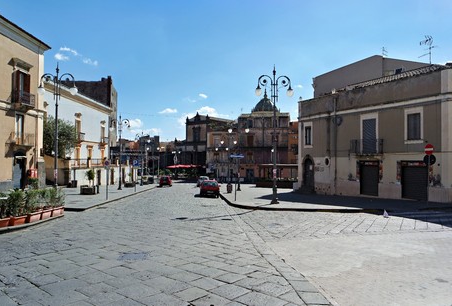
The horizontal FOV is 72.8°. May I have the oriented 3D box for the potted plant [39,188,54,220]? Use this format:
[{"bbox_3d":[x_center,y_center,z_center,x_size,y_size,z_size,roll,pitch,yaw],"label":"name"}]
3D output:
[{"bbox_3d":[-7.950,2.223,13.582,0.440,1.280,0.720,0,-3,6],"label":"potted plant"}]

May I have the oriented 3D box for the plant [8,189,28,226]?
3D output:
[{"bbox_3d":[-8.150,2.071,11.984,0.440,1.380,0.720,0,-3,6],"label":"plant"}]

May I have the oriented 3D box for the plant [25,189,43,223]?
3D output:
[{"bbox_3d":[-8.000,2.152,12.783,0.440,1.320,0.720,0,-3,6],"label":"plant"}]

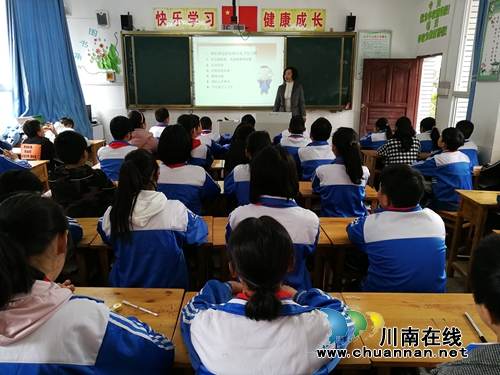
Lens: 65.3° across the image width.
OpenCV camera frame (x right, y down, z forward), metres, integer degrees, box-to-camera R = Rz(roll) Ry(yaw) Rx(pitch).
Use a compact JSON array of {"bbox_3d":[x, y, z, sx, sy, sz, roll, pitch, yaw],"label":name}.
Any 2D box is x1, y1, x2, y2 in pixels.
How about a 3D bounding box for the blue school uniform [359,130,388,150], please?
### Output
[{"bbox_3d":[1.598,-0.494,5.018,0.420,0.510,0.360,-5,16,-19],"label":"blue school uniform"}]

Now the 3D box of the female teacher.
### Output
[{"bbox_3d":[0.633,-1.110,6.324,0.520,1.630,0.310,4,15,14],"label":"female teacher"}]

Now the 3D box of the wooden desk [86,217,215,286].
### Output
[{"bbox_3d":[-0.491,0.588,2.228,0.605,0.740,0.415,0,15,0],"label":"wooden desk"}]

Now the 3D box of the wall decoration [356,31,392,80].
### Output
[{"bbox_3d":[2.203,-2.322,6.876,0.596,0.829,0.025,0,14,-1],"label":"wall decoration"}]

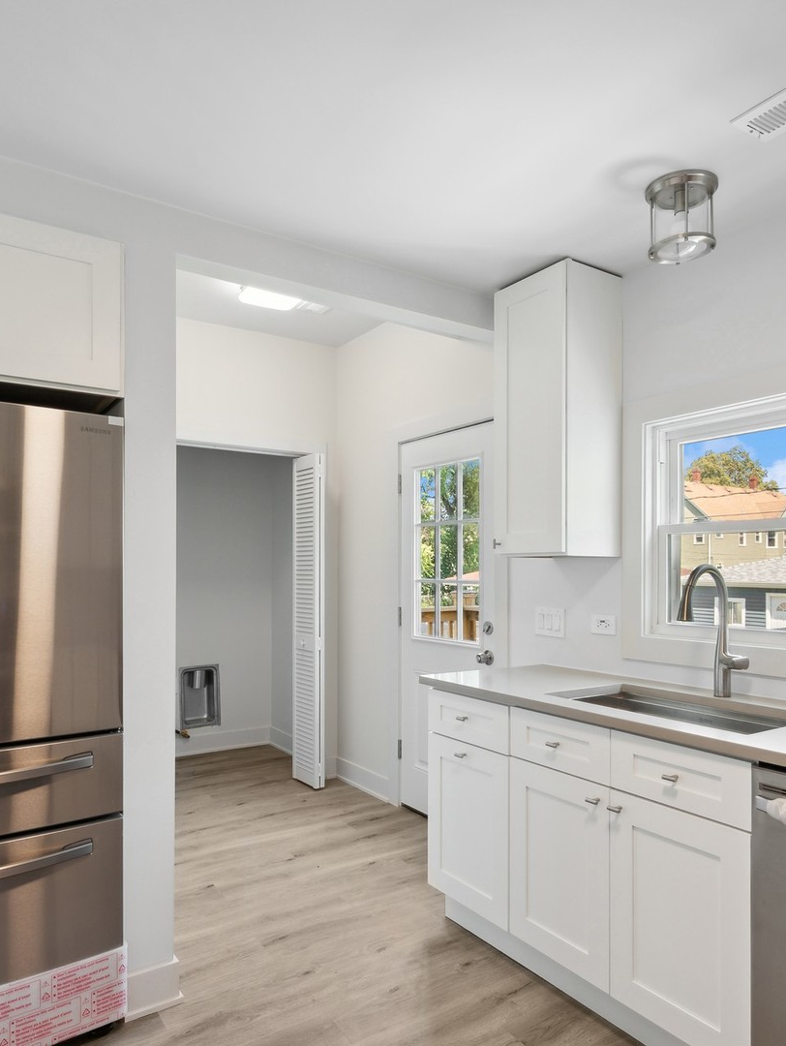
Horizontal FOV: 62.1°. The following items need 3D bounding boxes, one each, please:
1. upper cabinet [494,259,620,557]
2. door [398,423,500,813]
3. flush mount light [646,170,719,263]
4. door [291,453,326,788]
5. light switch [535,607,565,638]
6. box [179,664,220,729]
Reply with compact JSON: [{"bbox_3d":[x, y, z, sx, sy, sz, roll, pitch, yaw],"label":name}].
[{"bbox_3d":[0.649,-0.403,2.591,0.310,1.070,0.385,2,-4,-37],"label":"upper cabinet"},{"bbox_3d":[0.272,0.549,3.380,0.050,2.030,0.770,2,-4,-37],"label":"door"},{"bbox_3d":[0.867,-0.915,1.960,0.200,0.195,0.200,0,-3,0],"label":"flush mount light"},{"bbox_3d":[-0.523,0.598,4.025,0.060,2.010,0.290,2,-4,-40],"label":"door"},{"bbox_3d":[0.669,0.420,2.772,0.012,0.119,0.160,2,-4,-37],"label":"light switch"},{"bbox_3d":[-1.456,1.294,4.909,0.310,0.460,0.100,1,-4,-32],"label":"box"}]

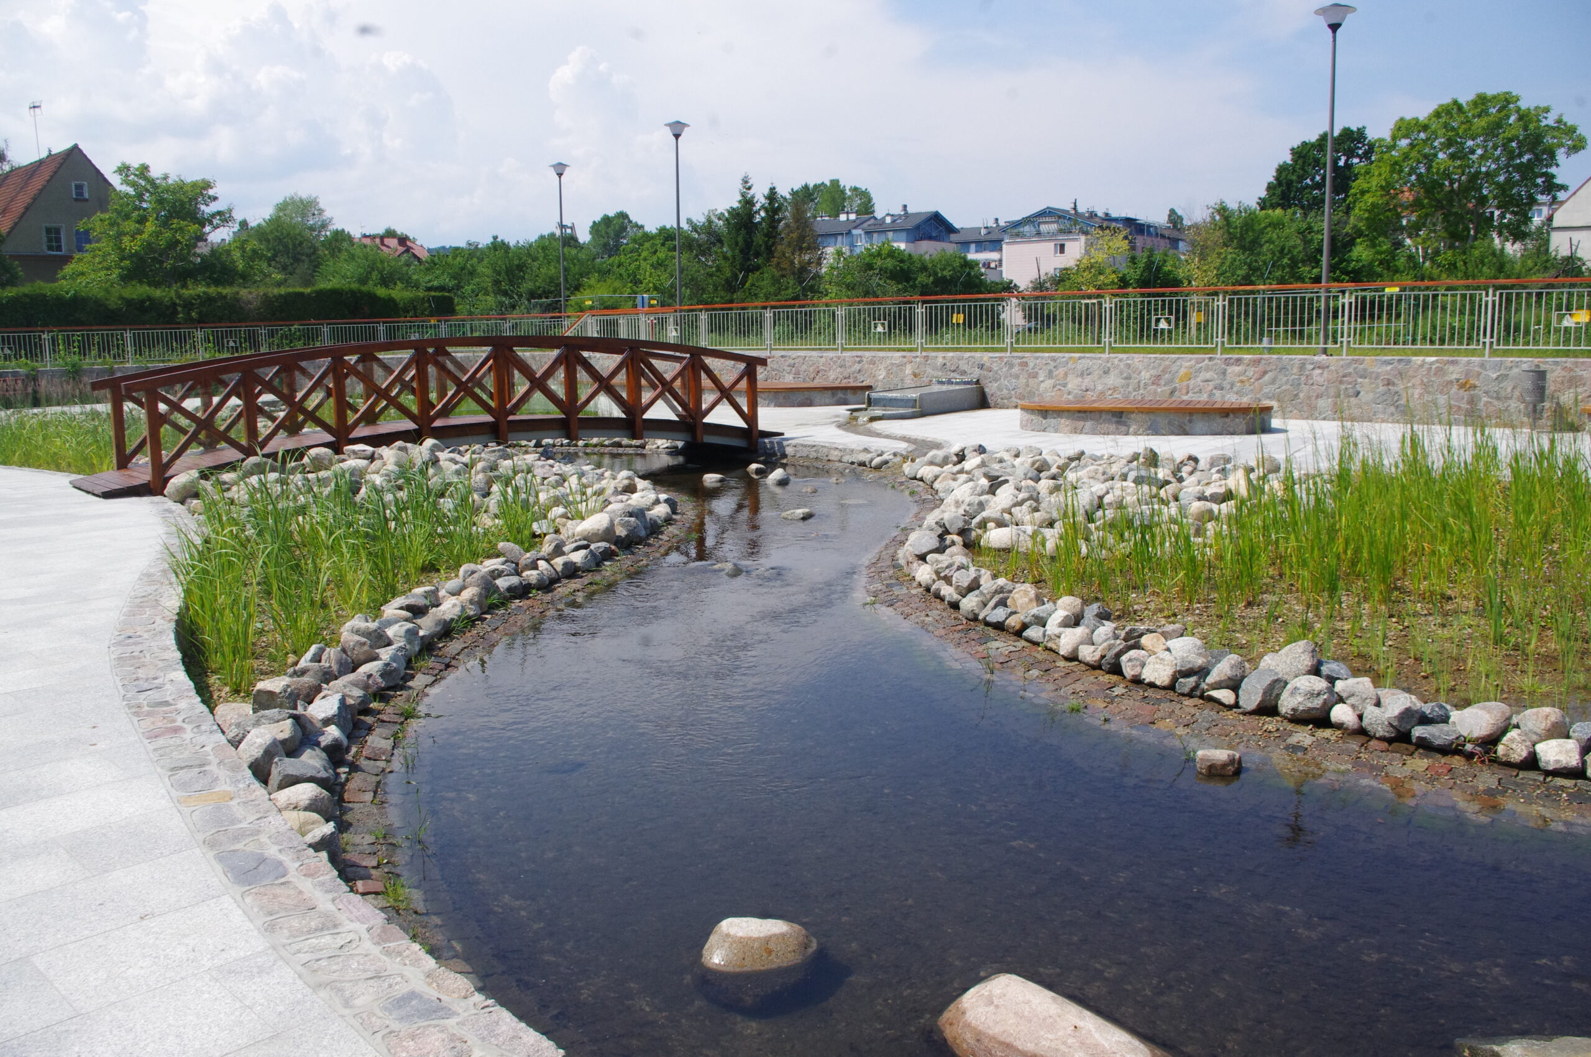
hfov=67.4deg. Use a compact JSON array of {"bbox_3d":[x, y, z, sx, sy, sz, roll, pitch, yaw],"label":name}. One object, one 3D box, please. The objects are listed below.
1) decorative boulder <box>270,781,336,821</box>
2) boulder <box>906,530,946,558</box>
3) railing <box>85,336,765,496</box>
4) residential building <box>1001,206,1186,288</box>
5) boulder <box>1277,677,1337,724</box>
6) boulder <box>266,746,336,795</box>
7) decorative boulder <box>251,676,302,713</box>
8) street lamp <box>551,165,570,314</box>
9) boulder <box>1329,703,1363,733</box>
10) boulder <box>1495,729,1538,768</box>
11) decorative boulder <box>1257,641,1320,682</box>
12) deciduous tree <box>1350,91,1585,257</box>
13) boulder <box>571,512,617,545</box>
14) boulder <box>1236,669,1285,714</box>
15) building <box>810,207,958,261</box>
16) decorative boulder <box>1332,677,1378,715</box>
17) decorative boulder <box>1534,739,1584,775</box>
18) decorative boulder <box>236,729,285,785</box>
[{"bbox_3d":[-1.725,0.958,4.166,0.210,0.150,0.175,-5,10,-23],"label":"decorative boulder"},{"bbox_3d":[1.035,0.124,9.500,0.300,0.190,0.240,0,9,6],"label":"boulder"},{"bbox_3d":[-4.202,-1.668,15.371,9.030,1.600,1.880,-9,12,-40],"label":"railing"},{"bbox_3d":[36.200,-30.800,143.500,12.500,14.200,24.000,7,12,39],"label":"residential building"},{"bbox_3d":[2.383,0.797,5.560,0.265,0.205,0.240,3,10,24],"label":"boulder"},{"bbox_3d":[-1.915,0.942,4.620,0.250,0.160,0.190,-5,10,-23],"label":"boulder"},{"bbox_3d":[-2.255,0.733,5.184,0.215,0.170,0.190,-5,10,-24],"label":"decorative boulder"},{"bbox_3d":[-7.145,-8.318,36.500,0.620,5.600,0.620,-2,9,-11],"label":"street lamp"},{"bbox_3d":[2.486,0.856,5.380,0.145,0.130,0.140,4,10,25],"label":"boulder"},{"bbox_3d":[2.980,0.910,4.930,0.165,0.150,0.160,5,10,32],"label":"boulder"},{"bbox_3d":[2.425,0.662,5.850,0.280,0.210,0.220,3,10,23],"label":"decorative boulder"},{"bbox_3d":[28.186,-13.220,50.000,9.000,10.000,8.800,4,10,28],"label":"deciduous tree"},{"bbox_3d":[-1.737,0.005,10.250,0.380,0.230,0.300,-2,9,-10],"label":"boulder"},{"bbox_3d":[2.032,0.713,5.202,0.205,0.180,0.190,3,10,22],"label":"boulder"},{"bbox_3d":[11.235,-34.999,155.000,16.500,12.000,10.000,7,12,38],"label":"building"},{"bbox_3d":[2.608,0.784,5.550,0.200,0.170,0.170,4,10,26],"label":"decorative boulder"},{"bbox_3d":[2.839,0.848,4.430,0.170,0.125,0.155,5,11,33],"label":"decorative boulder"},{"bbox_3d":[-2.146,0.925,4.780,0.195,0.220,0.220,-5,10,-25],"label":"decorative boulder"}]

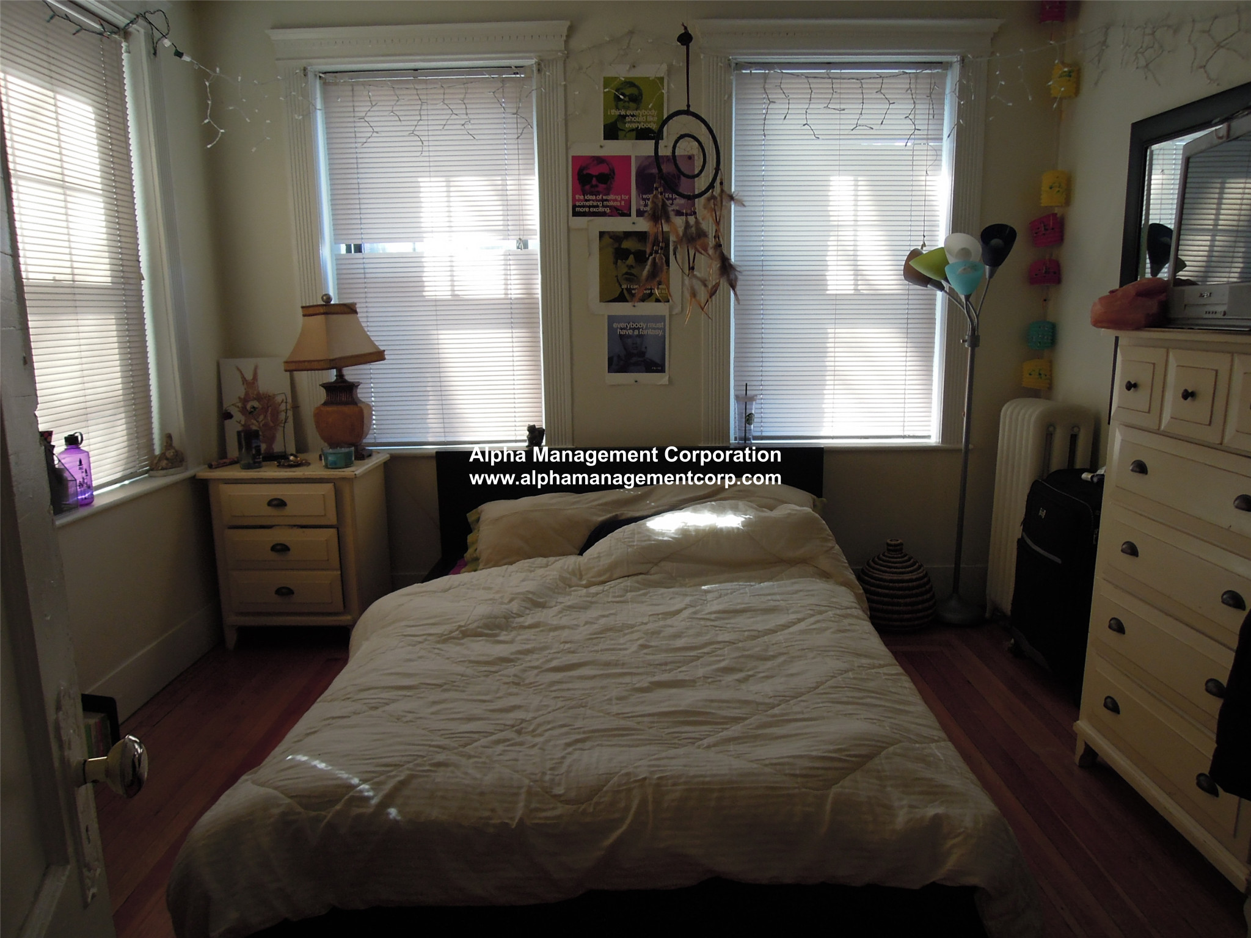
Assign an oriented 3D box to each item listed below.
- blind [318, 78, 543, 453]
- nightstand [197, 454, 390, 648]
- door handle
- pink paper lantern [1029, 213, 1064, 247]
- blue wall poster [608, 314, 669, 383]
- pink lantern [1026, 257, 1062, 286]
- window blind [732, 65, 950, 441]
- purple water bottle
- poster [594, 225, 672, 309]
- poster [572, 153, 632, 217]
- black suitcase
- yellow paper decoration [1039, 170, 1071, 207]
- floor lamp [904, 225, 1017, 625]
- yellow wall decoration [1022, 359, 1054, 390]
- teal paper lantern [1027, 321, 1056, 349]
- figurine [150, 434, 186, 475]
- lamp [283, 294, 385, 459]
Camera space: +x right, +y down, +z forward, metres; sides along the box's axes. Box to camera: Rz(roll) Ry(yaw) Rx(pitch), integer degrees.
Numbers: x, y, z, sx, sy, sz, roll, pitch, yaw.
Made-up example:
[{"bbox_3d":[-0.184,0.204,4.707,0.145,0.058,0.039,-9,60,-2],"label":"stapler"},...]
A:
[{"bbox_3d":[-0.812,-0.884,3.736,0.891,1.580,0.040,-1,10,0],"label":"blind"},{"bbox_3d":[-1.389,0.348,3.748,0.646,0.749,0.465,-1,9,0],"label":"nightstand"},{"bbox_3d":[-0.461,0.271,0.785,0.056,0.057,0.057,-3,10,-13],"label":"door handle"},{"bbox_3d":[1.738,-0.982,3.578,0.128,0.118,0.110,-6,11,26],"label":"pink paper lantern"},{"bbox_3d":[0.055,-0.544,3.887,0.279,0.331,0.012,-1,9,0],"label":"blue wall poster"},{"bbox_3d":[1.744,-0.821,3.607,0.128,0.110,0.110,4,11,25],"label":"pink lantern"},{"bbox_3d":[0.945,-0.948,3.881,0.924,1.636,0.045,-1,9,0],"label":"window blind"},{"bbox_3d":[-1.762,0.003,2.785,0.090,0.213,0.090,-1,9,0],"label":"purple water bottle"},{"bbox_3d":[0.036,-0.889,3.830,0.384,0.399,0.012,-1,9,0],"label":"poster"},{"bbox_3d":[-0.099,-1.182,3.622,0.247,0.247,0.008,-1,10,0],"label":"poster"},{"bbox_3d":[1.713,0.409,3.190,0.313,0.742,0.505,-1,9,0],"label":"black suitcase"},{"bbox_3d":[1.824,-1.191,3.683,0.119,0.151,0.106,-1,9,0],"label":"yellow paper decoration"},{"bbox_3d":[1.410,-0.170,3.739,0.465,1.707,0.424,-1,9,0],"label":"floor lamp"},{"bbox_3d":[1.752,-0.403,3.684,0.125,0.128,0.110,6,11,24],"label":"yellow wall decoration"},{"bbox_3d":[1.755,-0.563,3.655,0.118,0.120,0.110,4,11,25],"label":"teal paper lantern"},{"bbox_3d":[-1.698,-0.059,3.216,0.075,0.145,0.115,6,12,30],"label":"figurine"},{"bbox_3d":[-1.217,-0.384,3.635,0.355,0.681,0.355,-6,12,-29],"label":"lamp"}]

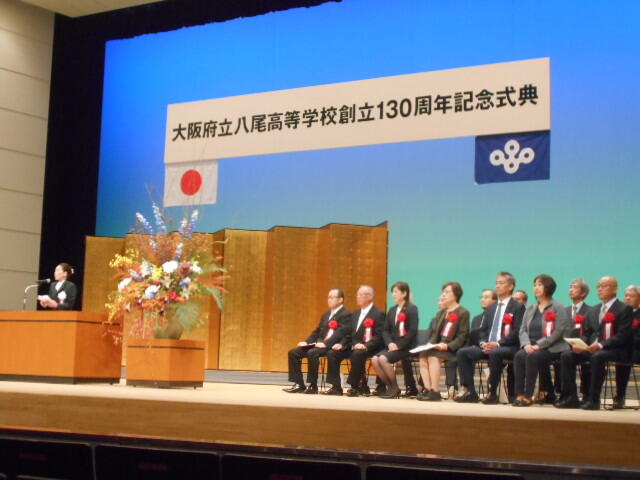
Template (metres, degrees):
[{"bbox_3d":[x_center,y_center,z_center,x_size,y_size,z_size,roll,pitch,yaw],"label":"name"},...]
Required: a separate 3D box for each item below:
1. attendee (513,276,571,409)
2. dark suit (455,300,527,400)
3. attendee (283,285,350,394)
[{"bbox_3d":[2.137,0.983,10.532,0.510,1.270,0.740,-4,-8,42],"label":"attendee"},{"bbox_3d":[1.933,1.162,11.715,0.700,1.030,0.540,7,-9,-40],"label":"dark suit"},{"bbox_3d":[0.023,1.152,12.400,0.560,1.240,0.800,-4,-8,42],"label":"attendee"}]

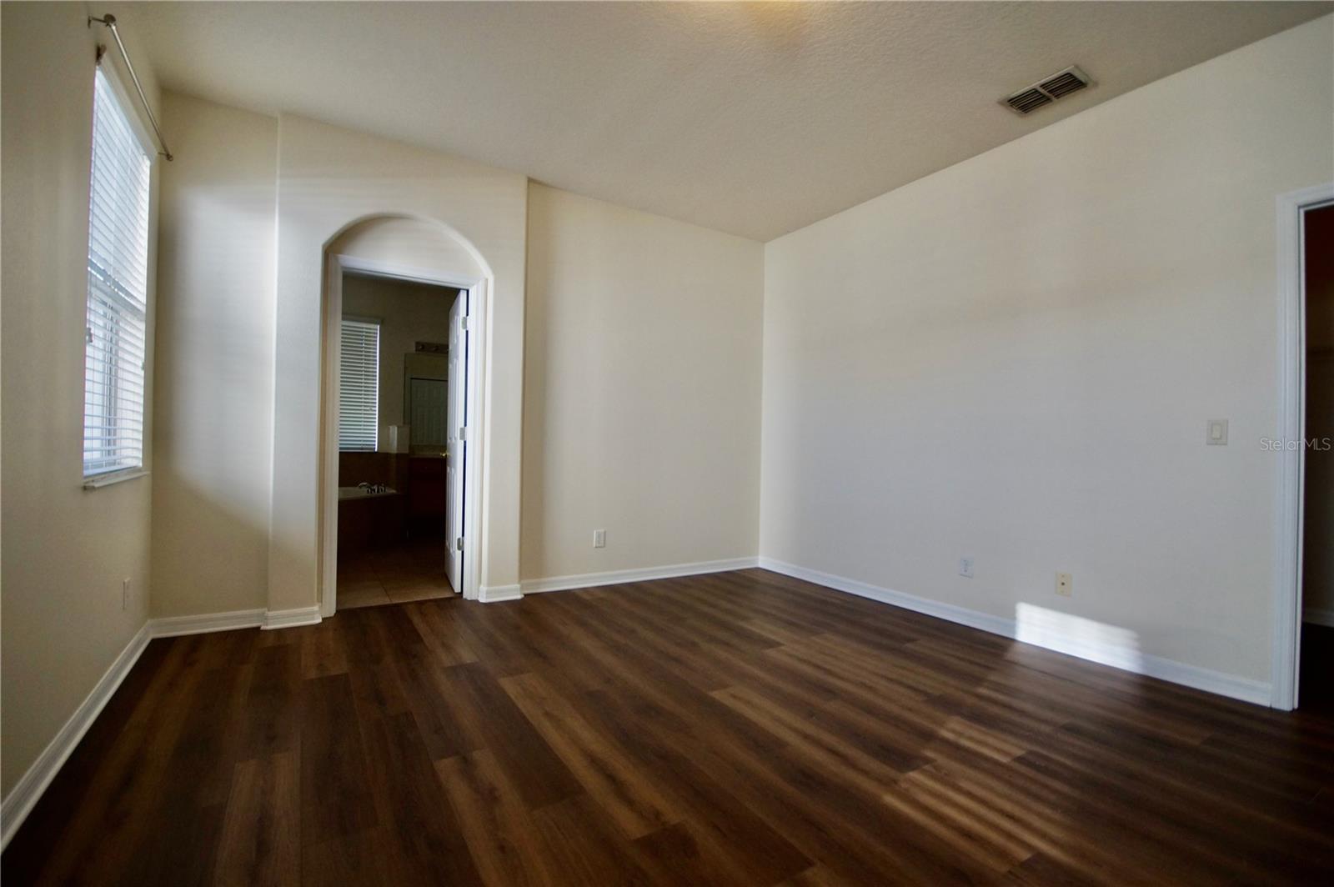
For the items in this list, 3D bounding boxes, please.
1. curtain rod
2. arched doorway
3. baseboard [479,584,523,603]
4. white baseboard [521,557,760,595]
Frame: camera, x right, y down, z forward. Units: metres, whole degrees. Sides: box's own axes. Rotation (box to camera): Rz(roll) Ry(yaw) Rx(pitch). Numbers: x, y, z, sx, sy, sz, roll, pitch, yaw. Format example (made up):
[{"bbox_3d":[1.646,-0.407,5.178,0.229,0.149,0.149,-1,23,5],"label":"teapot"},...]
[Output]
[{"bbox_3d":[-2.173,-1.416,2.296,0.080,0.045,1.116,1,0,-34],"label":"curtain rod"},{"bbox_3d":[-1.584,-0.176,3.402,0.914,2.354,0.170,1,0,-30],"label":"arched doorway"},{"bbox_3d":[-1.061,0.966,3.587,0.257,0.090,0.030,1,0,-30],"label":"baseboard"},{"bbox_3d":[-0.104,0.984,4.212,2.009,0.091,0.016,1,0,-29],"label":"white baseboard"}]

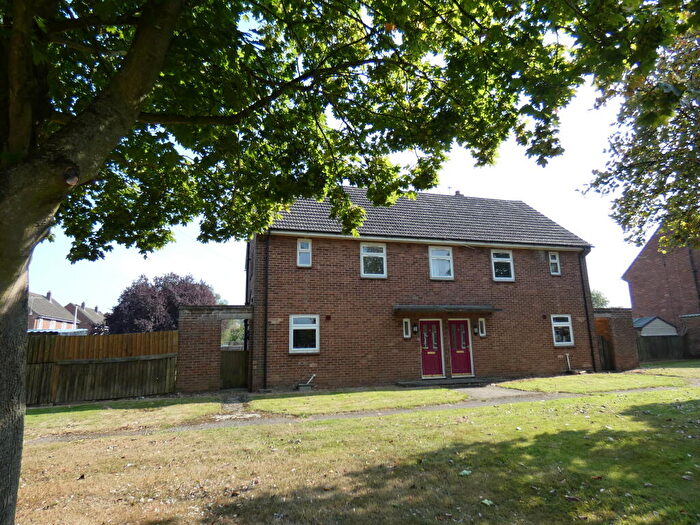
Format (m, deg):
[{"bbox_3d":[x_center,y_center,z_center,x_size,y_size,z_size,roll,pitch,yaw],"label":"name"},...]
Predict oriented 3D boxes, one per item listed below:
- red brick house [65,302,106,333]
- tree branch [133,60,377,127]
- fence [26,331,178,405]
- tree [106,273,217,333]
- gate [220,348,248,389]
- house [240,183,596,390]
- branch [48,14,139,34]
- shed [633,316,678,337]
[{"bbox_3d":[-49.940,12.479,75.822,8.000,8.750,15.000,2,-11,-16],"label":"red brick house"},{"bbox_3d":[-0.602,-1.581,3.643,2.275,1.406,0.400,6,-13,-31],"label":"tree branch"},{"bbox_3d":[-6.560,2.801,11.189,3.629,1.850,0.100,6,-13,-34],"label":"fence"},{"bbox_3d":[-11.647,3.557,25.074,6.200,5.781,6.000,2,-11,-16],"label":"tree"},{"bbox_3d":[-3.657,3.431,12.942,0.826,1.172,0.070,2,-11,-16],"label":"gate"},{"bbox_3d":[2.445,0.630,18.495,13.850,8.550,7.950,2,-11,-16],"label":"house"},{"bbox_3d":[-2.004,-1.849,3.150,0.803,0.099,0.080,-2,-11,7],"label":"branch"},{"bbox_3d":[18.121,4.681,25.031,2.436,2.506,2.600,0,-11,-7],"label":"shed"}]

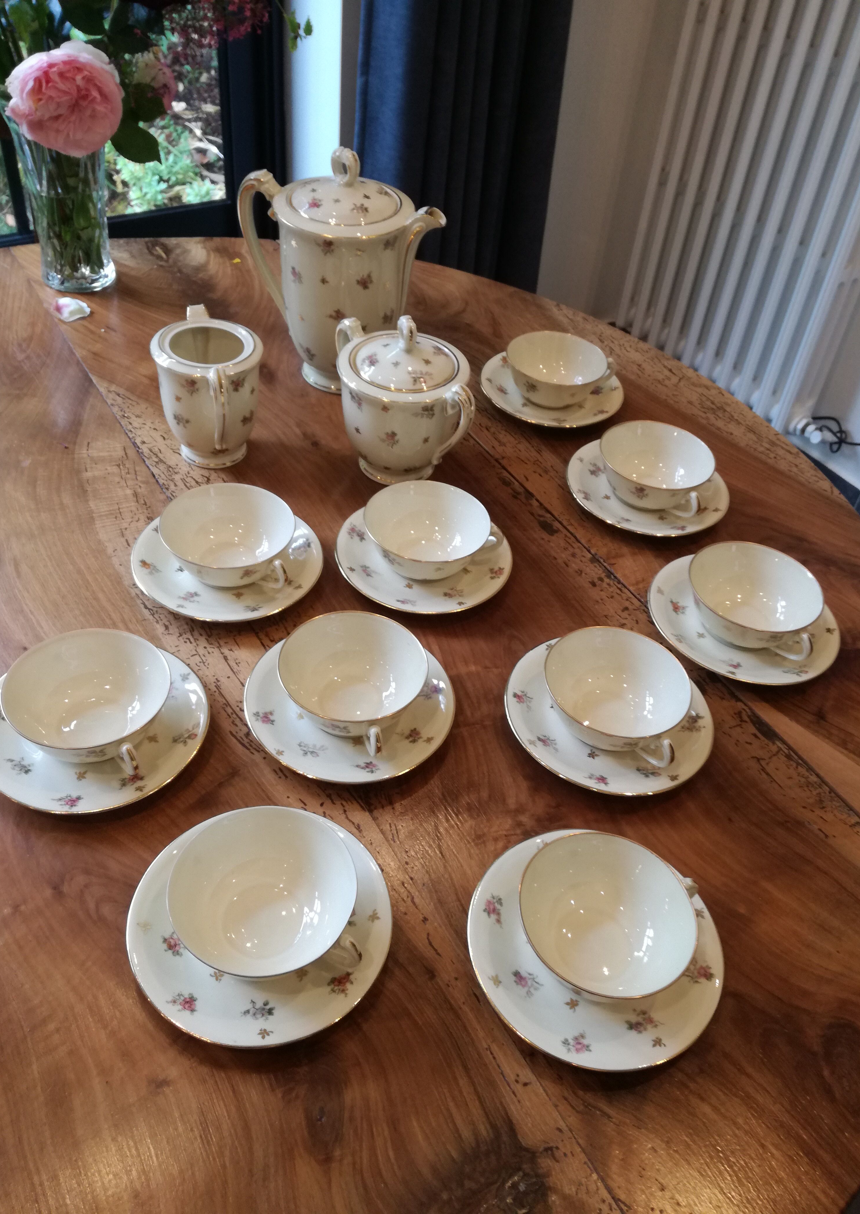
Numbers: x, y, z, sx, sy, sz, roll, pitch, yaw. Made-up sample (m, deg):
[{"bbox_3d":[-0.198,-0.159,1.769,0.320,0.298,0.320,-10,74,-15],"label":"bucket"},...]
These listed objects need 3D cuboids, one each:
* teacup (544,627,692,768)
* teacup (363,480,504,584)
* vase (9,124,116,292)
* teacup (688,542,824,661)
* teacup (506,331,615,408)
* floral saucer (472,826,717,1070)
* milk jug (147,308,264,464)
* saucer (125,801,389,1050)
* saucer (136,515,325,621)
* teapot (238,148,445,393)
[{"bbox_3d":[0.128,0.068,0.651,0.100,0.045,0.111,-22,51,-26],"label":"teacup"},{"bbox_3d":[0.002,-0.052,0.758,0.111,0.045,0.100,4,44,-3],"label":"teacup"},{"bbox_3d":[-0.394,-0.445,1.028,0.100,0.178,0.100,7,44,0],"label":"vase"},{"bbox_3d":[0.249,0.002,0.732,0.100,0.045,0.111,-24,52,-27],"label":"teacup"},{"bbox_3d":[0.133,-0.233,0.963,0.116,0.049,0.101,-7,47,-13],"label":"teacup"},{"bbox_3d":[0.095,0.201,0.559,0.147,0.022,0.147,3,45,-4],"label":"floral saucer"},{"bbox_3d":[-0.195,-0.186,0.842,0.092,0.112,0.132,-9,47,-15],"label":"milk jug"},{"bbox_3d":[-0.095,0.181,0.540,0.146,0.021,0.146,3,44,-3],"label":"saucer"},{"bbox_3d":[-0.160,-0.033,0.758,0.147,0.022,0.147,3,45,-4],"label":"saucer"},{"bbox_3d":[-0.084,-0.324,0.909,0.191,0.227,0.136,8,45,1],"label":"teapot"}]

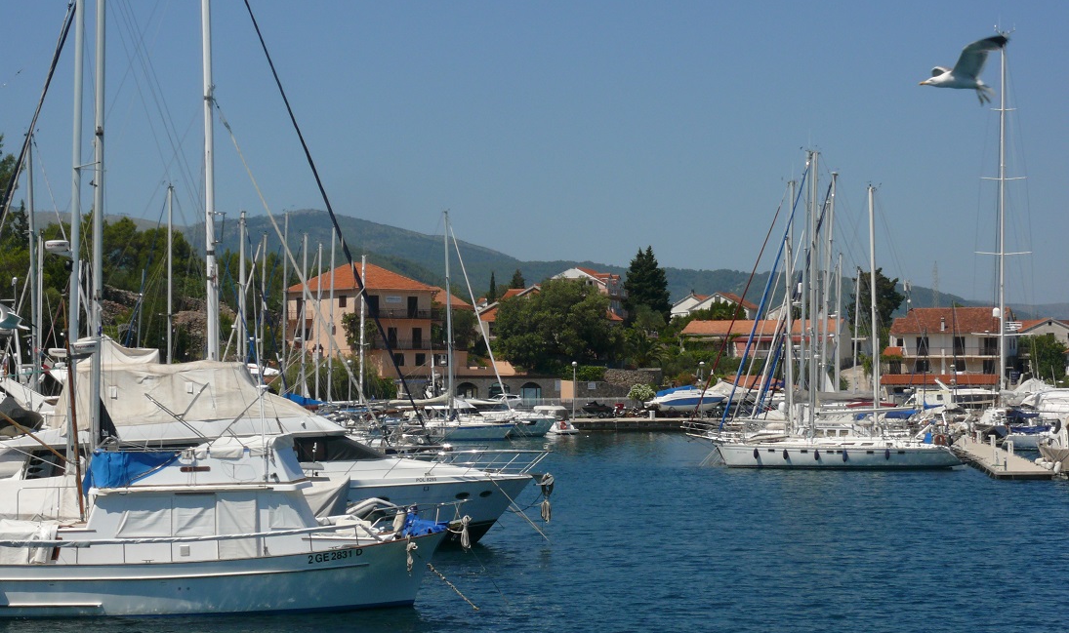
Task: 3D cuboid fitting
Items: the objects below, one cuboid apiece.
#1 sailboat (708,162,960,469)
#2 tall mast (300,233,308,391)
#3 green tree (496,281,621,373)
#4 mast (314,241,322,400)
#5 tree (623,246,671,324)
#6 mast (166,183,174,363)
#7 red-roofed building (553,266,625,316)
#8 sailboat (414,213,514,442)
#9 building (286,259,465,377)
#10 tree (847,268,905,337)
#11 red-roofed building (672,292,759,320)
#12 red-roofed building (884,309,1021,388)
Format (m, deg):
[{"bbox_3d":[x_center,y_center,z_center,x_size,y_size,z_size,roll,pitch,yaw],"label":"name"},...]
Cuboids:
[{"bbox_3d":[17.919,-0.292,144.000,15.100,18.600,4.500,0,-1,12],"label":"sailboat"},{"bbox_3d":[-14.617,0.682,153.000,0.200,11.700,0.180,0,-1,0],"label":"tall mast"},{"bbox_3d":[2.135,0.789,229.000,12.200,9.000,11.500,0,-1,0],"label":"green tree"},{"bbox_3d":[-15.748,1.034,176.000,0.180,13.200,0.160,2,-1,-22],"label":"mast"},{"bbox_3d":[15.149,-3.820,325.000,6.300,11.300,6.100,0,-1,0],"label":"tree"},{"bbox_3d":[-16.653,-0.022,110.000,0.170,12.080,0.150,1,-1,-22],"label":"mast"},{"bbox_3d":[8.739,-2.809,385.000,9.600,9.800,11.500,-1,-1,21],"label":"red-roofed building"},{"bbox_3d":[-7.205,0.749,176.000,11.600,16.800,3.700,1,-1,-13],"label":"sailboat"},{"bbox_3d":[-15.300,0.300,234.500,13.200,11.100,11.800,1,-1,-39],"label":"building"},{"bbox_3d":[43.269,-1.113,305.000,7.200,10.300,7.000,0,-1,0],"label":"tree"},{"bbox_3d":[27.444,-0.148,365.000,11.500,7.500,9.800,0,-1,22],"label":"red-roofed building"},{"bbox_3d":[50.944,4.409,294.000,14.000,10.700,10.300,0,-1,24],"label":"red-roofed building"}]

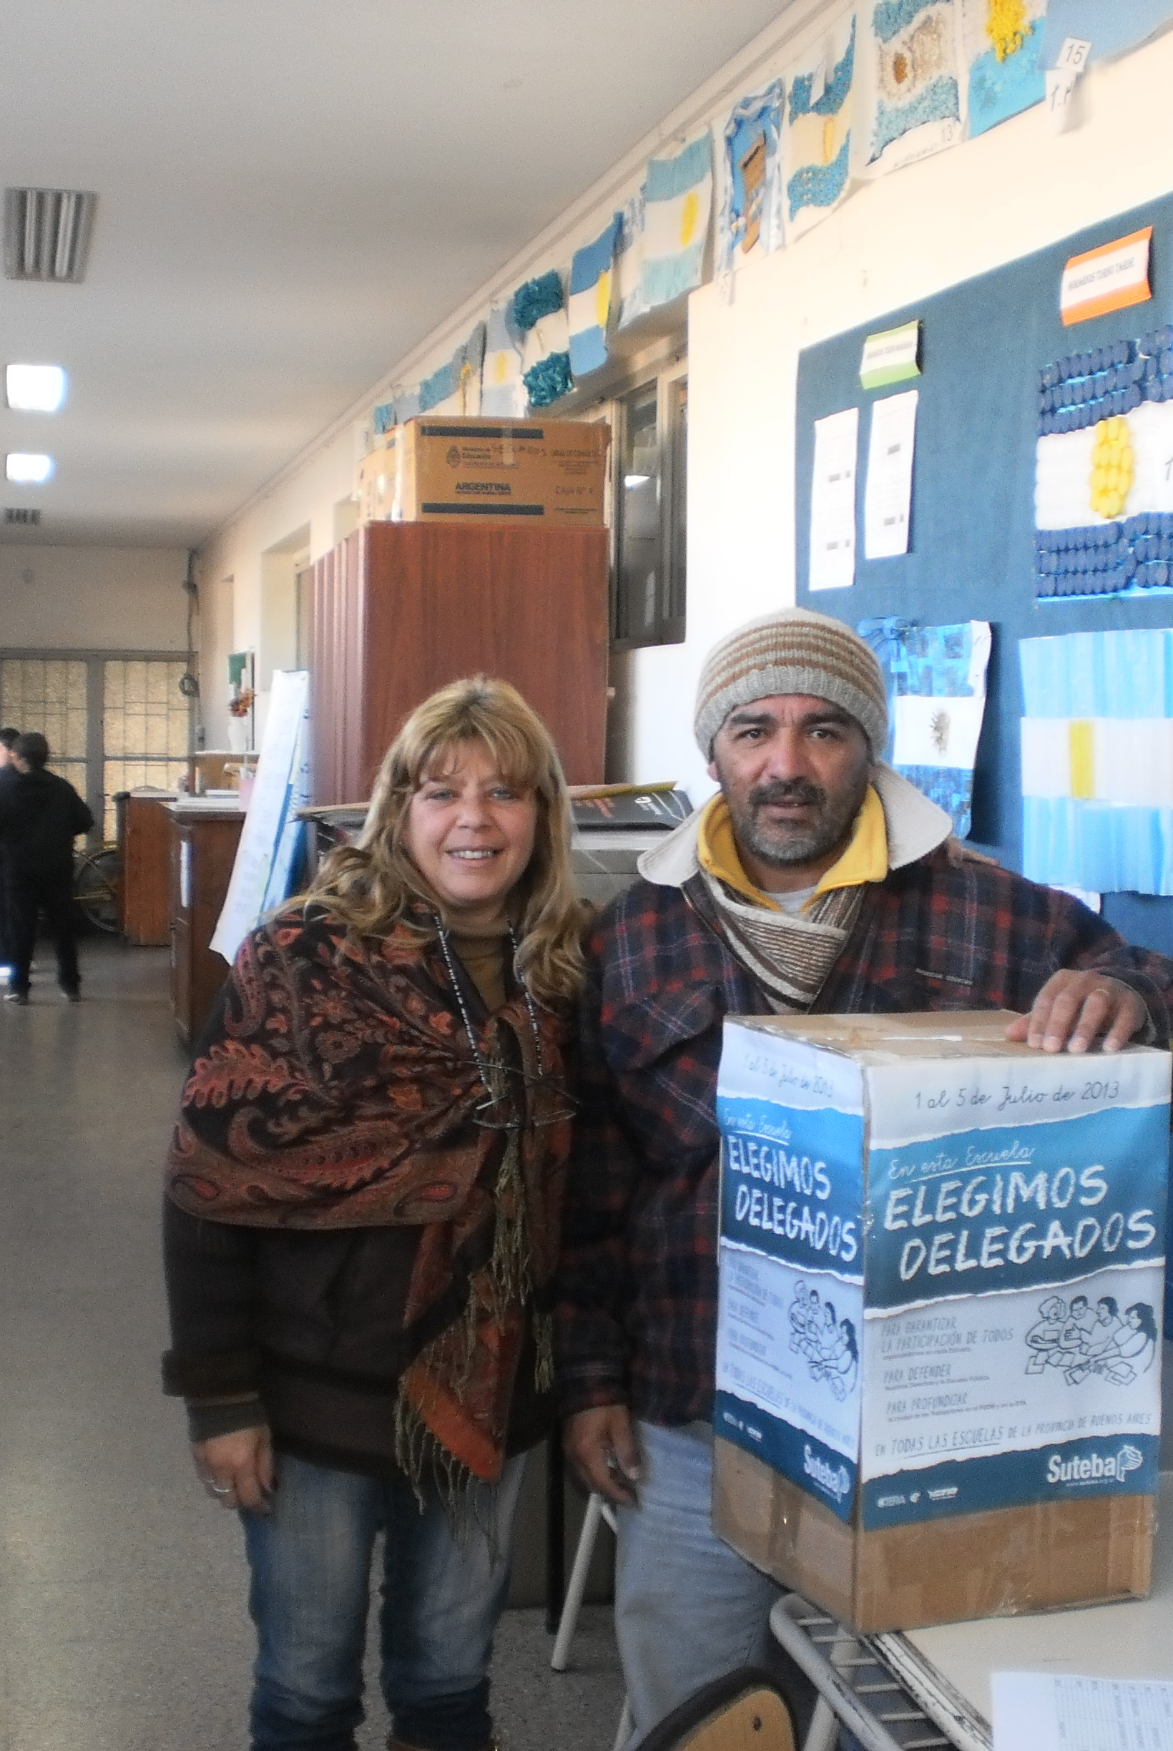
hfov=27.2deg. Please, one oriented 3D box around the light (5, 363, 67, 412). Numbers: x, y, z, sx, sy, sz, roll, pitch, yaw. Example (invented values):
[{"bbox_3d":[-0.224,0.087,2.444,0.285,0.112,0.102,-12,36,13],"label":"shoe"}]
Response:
[{"bbox_3d":[-2.218,-1.960,9.784,0.245,0.090,1.264,0,4,-13],"label":"light"}]

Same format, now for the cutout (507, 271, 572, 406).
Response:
[{"bbox_3d":[-0.118,-1.419,6.437,0.050,0.333,0.529,0,4,-13],"label":"cutout"}]

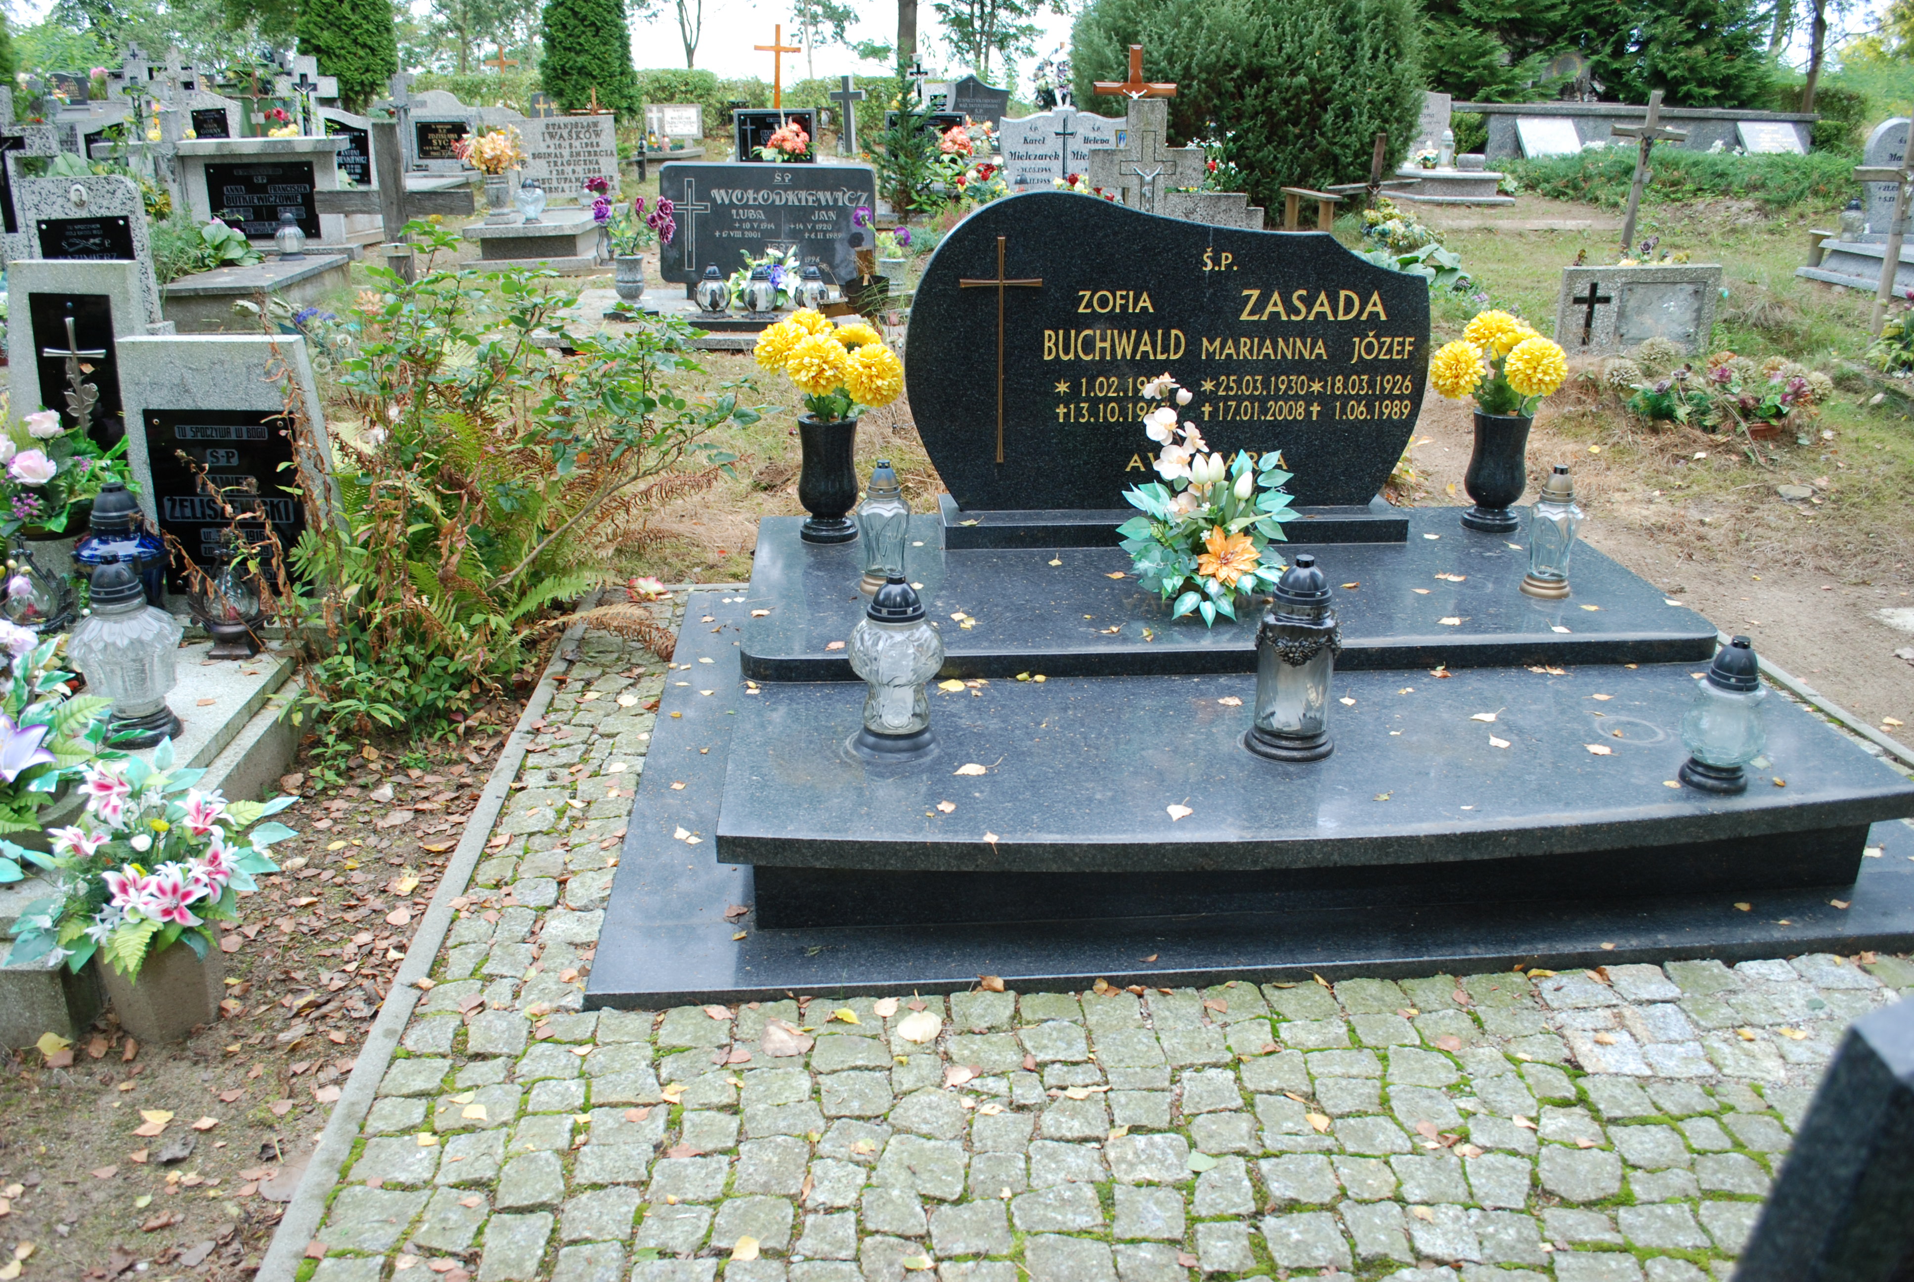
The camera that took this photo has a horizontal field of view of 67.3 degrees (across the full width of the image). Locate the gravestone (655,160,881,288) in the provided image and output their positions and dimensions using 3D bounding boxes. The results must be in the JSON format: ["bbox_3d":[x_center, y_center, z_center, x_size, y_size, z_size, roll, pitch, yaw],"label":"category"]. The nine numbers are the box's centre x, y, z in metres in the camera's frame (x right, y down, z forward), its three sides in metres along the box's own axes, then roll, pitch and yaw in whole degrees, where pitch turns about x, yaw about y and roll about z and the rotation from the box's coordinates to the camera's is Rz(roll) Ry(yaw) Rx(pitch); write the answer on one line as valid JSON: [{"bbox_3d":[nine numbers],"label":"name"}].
[{"bbox_3d":[-1.112,-2.414,8.350,1.260,0.710,0.100,1,22,2],"label":"gravestone"}]

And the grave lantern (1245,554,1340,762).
[{"bbox_3d":[0.604,0.021,2.559,0.160,0.360,0.160,-1,22,-4],"label":"grave lantern"}]

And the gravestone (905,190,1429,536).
[{"bbox_3d":[0.597,-0.825,4.124,1.496,0.889,0.085,-1,22,-5],"label":"gravestone"}]

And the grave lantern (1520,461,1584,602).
[{"bbox_3d":[1.393,-0.256,3.345,0.120,0.295,0.120,-1,21,-5],"label":"grave lantern"}]

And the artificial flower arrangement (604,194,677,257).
[{"bbox_3d":[-1.831,-2.400,8.300,0.410,0.350,0.320,-1,22,-5],"label":"artificial flower arrangement"}]

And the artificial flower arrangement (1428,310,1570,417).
[{"bbox_3d":[1.334,-0.686,3.545,0.330,0.260,0.290,-1,22,-4],"label":"artificial flower arrangement"}]

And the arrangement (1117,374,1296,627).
[{"bbox_3d":[0.556,-0.323,3.209,0.400,0.500,0.340,-1,21,-5],"label":"arrangement"}]

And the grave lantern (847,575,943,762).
[{"bbox_3d":[-0.107,0.040,2.558,0.168,0.313,0.168,-1,22,-4],"label":"grave lantern"}]

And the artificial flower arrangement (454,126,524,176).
[{"bbox_3d":[-3.344,-3.514,10.300,0.460,0.350,0.380,-1,22,-5],"label":"artificial flower arrangement"}]

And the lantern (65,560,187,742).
[{"bbox_3d":[-1.615,0.014,2.791,0.200,0.365,0.200,-1,21,-5],"label":"lantern"}]

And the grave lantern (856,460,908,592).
[{"bbox_3d":[-0.172,-0.264,3.321,0.120,0.295,0.120,-1,21,-5],"label":"grave lantern"}]

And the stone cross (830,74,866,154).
[{"bbox_3d":[-1.215,-5.849,16.000,0.380,0.880,0.120,6,22,14],"label":"stone cross"}]

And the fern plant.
[{"bbox_3d":[-0.989,-0.431,3.308,1.080,1.020,0.950,-1,22,-4],"label":"fern plant"}]

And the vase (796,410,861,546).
[{"bbox_3d":[-0.331,-0.417,3.705,0.152,0.302,0.152,-1,21,-5],"label":"vase"}]

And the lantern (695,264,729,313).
[{"bbox_3d":[-1.280,-1.840,7.537,0.185,0.260,0.185,-1,22,-4],"label":"lantern"}]

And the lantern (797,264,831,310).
[{"bbox_3d":[-0.760,-1.843,7.559,0.185,0.260,0.185,-1,22,-4],"label":"lantern"}]

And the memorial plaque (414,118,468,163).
[{"bbox_3d":[-4.649,-4.520,13.000,0.460,0.310,0.030,-1,21,-5],"label":"memorial plaque"}]

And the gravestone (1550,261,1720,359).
[{"bbox_3d":[3.653,-1.770,7.700,0.870,0.500,0.090,-3,21,-9],"label":"gravestone"}]

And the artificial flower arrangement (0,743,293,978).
[{"bbox_3d":[-1.345,0.361,2.392,0.450,0.360,0.390,-1,22,-5],"label":"artificial flower arrangement"}]

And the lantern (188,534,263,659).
[{"bbox_3d":[-1.524,-0.091,2.998,0.160,0.250,0.145,-1,22,-4],"label":"lantern"}]

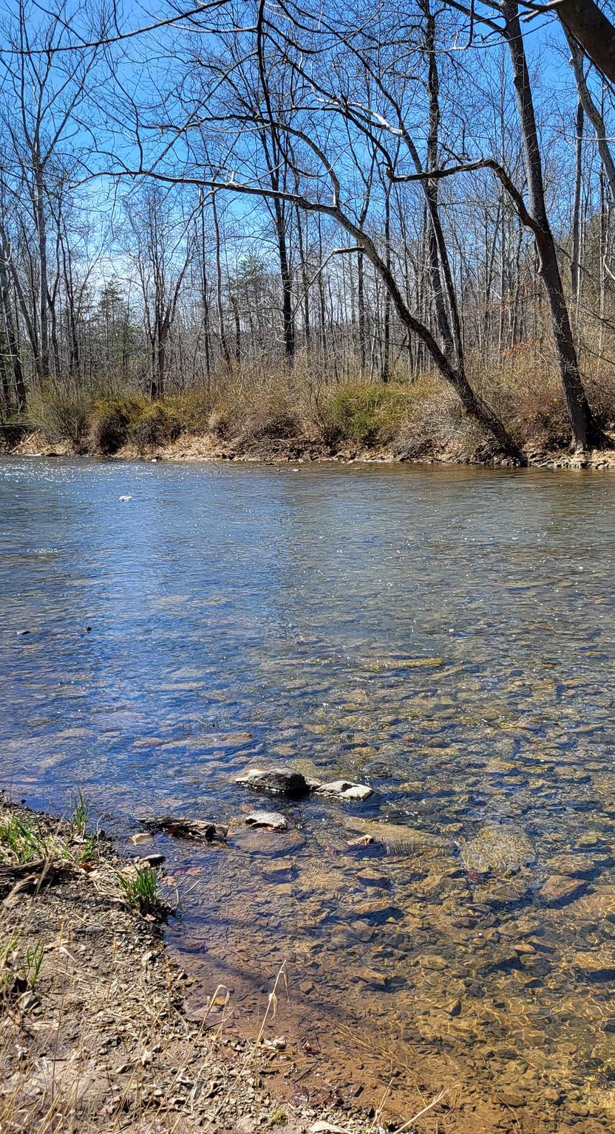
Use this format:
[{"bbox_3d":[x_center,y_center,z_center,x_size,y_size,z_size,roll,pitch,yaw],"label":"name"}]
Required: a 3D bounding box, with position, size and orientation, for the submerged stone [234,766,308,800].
[{"bbox_3d":[-0.161,1.096,5.675,0.360,0.130,0.220,1,8,12],"label":"submerged stone"}]

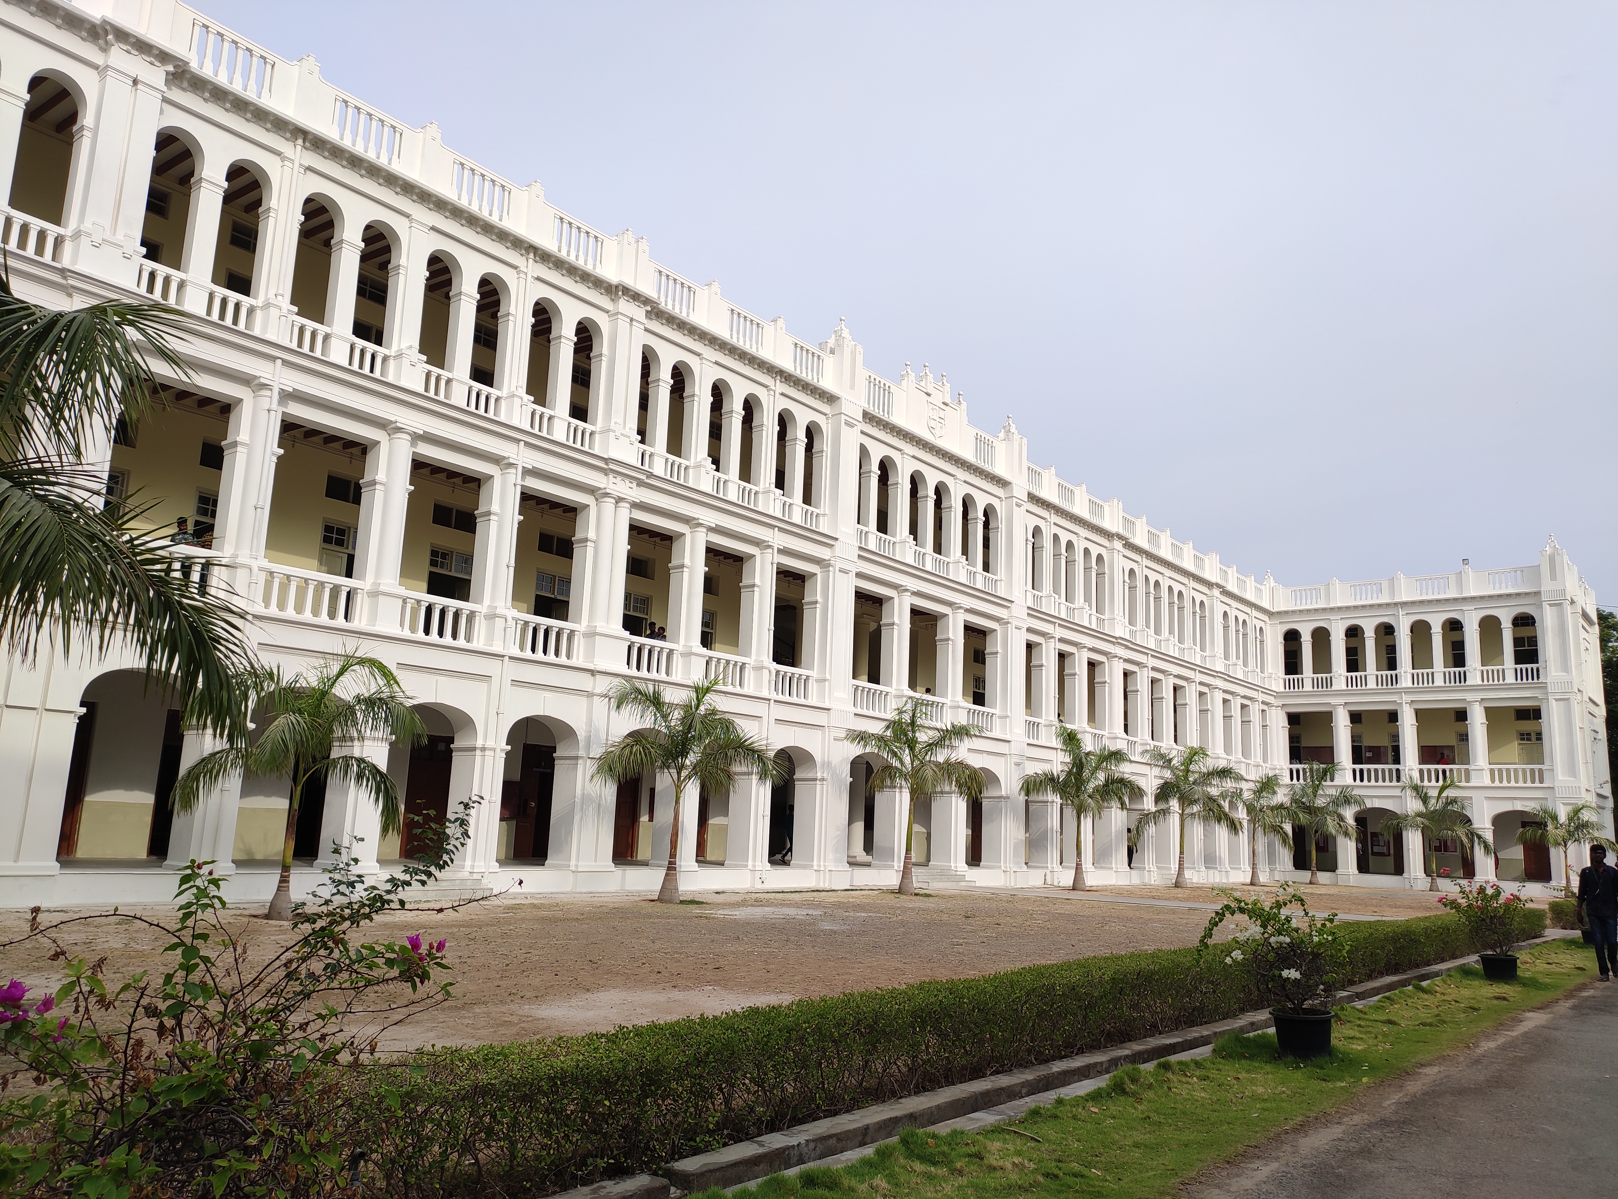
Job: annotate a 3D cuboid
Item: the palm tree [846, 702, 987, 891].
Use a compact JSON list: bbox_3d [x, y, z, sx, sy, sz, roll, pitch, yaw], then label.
[{"bbox_3d":[2.844,5.193,31.110,3.573,5.178,3.499,1,-11,5],"label":"palm tree"}]

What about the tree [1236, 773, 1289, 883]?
[{"bbox_3d":[19.702,9.981,50.801,2.694,4.917,2.694,-2,-11,21],"label":"tree"}]

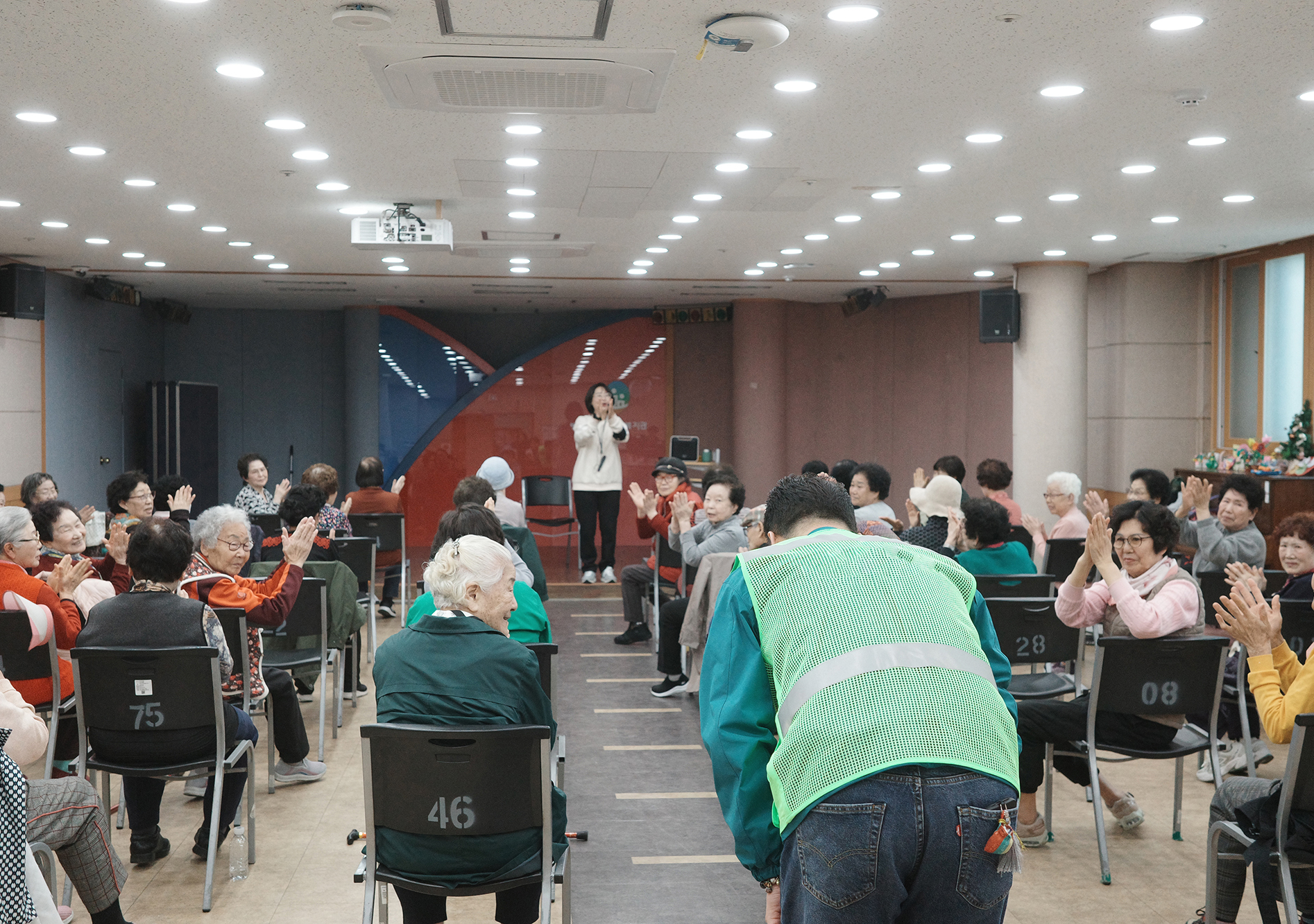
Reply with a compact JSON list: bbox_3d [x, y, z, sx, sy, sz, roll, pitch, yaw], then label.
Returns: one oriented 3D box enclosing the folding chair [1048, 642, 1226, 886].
[{"bbox_3d":[1.637,0.975,5.271,0.505,0.790,0.535,0,2,-1],"label":"folding chair"}]

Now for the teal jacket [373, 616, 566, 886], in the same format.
[{"bbox_3d":[-0.463,0.701,3.829,0.465,0.670,0.400,0,2,3],"label":"teal jacket"}]

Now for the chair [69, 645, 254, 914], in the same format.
[{"bbox_3d":[-1.595,0.977,4.947,0.505,0.790,0.535,0,2,-2],"label":"chair"}]

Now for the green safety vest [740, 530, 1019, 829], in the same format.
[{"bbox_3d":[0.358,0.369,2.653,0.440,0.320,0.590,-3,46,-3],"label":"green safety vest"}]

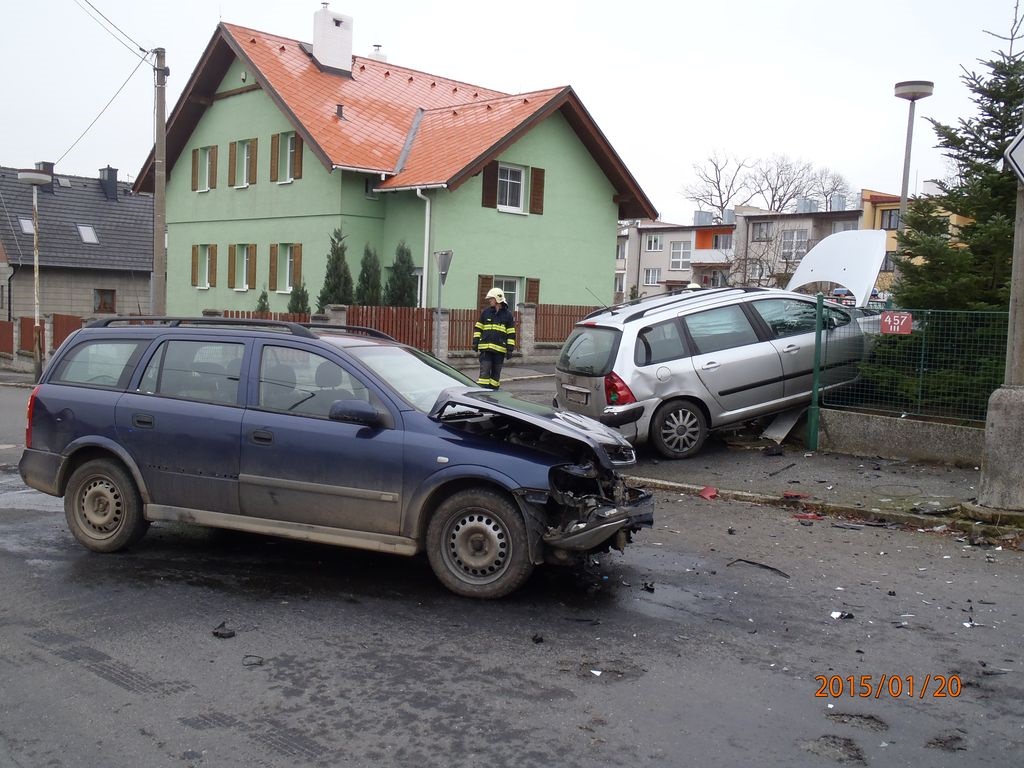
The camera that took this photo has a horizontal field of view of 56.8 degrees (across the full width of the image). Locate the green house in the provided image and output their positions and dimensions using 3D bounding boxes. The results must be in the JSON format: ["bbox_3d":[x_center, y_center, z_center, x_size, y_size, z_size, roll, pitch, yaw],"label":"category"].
[{"bbox_3d":[-3.209,-6.107,30.090,13.600,9.600,12.000,8,8,44],"label":"green house"}]

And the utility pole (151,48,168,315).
[{"bbox_3d":[-8.108,-4.089,21.842,0.340,7.100,0.340,2,6,0],"label":"utility pole"}]

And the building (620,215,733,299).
[{"bbox_3d":[16.809,-10.131,80.083,10.000,6.600,11.490,-3,8,-43],"label":"building"}]

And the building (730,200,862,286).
[{"bbox_3d":[23.996,-9.568,70.907,10.000,6.800,9.800,-3,8,-43],"label":"building"}]

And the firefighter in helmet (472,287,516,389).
[{"bbox_3d":[-0.299,-0.739,16.200,0.740,1.820,0.420,4,6,14],"label":"firefighter in helmet"}]

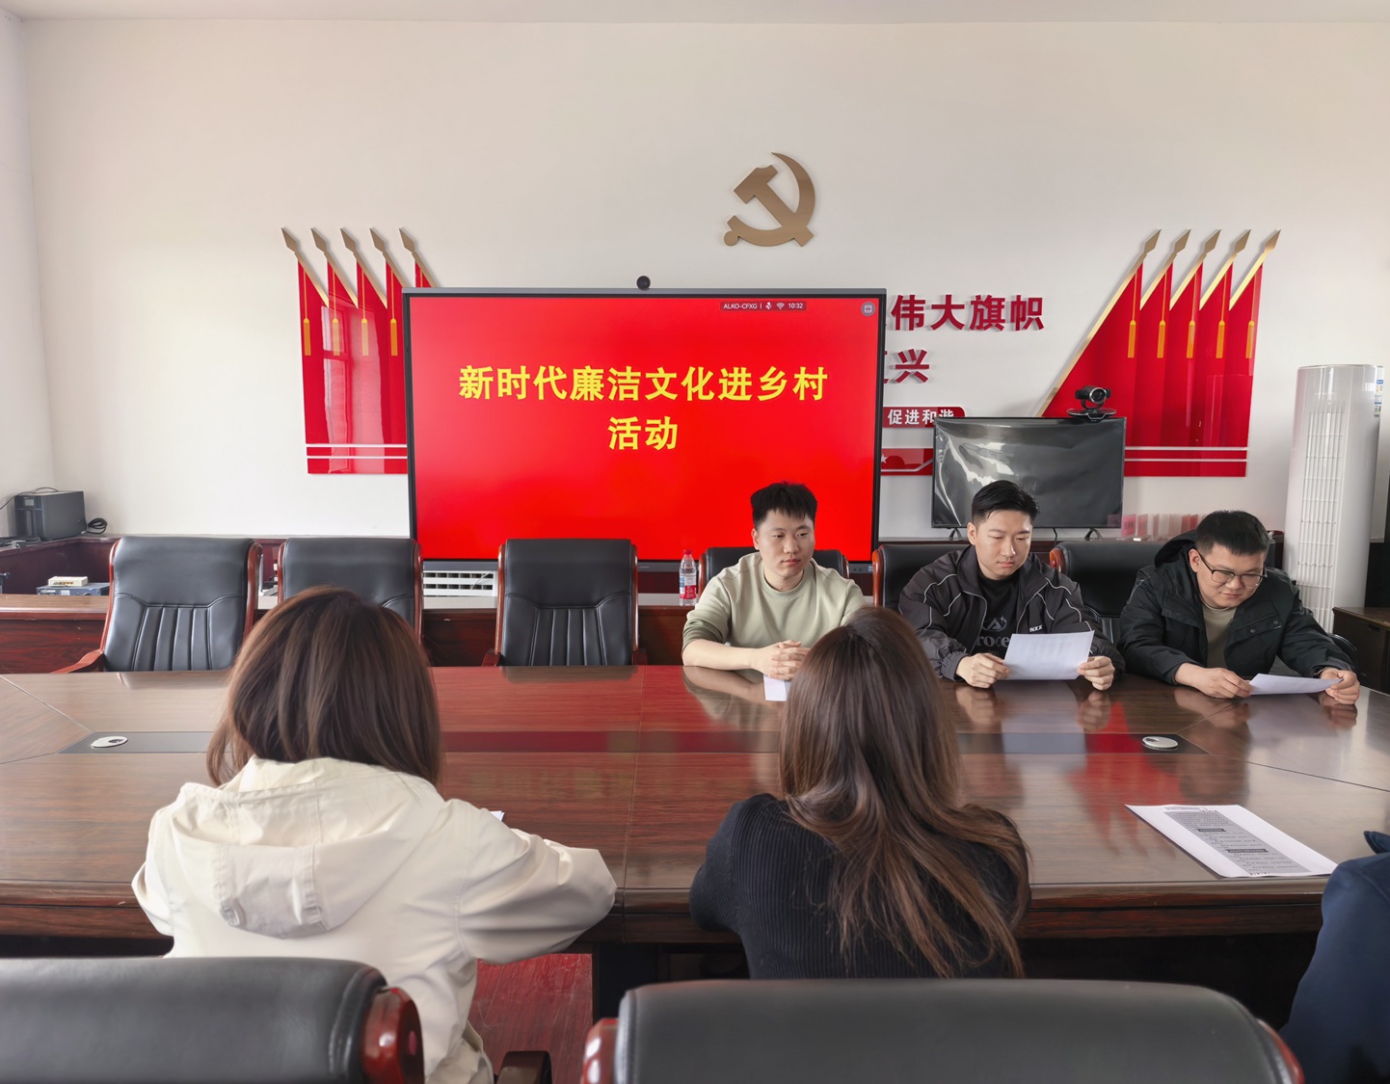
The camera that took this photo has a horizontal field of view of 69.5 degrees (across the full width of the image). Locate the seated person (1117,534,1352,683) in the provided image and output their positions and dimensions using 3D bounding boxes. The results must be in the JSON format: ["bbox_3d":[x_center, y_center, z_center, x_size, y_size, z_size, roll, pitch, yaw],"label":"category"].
[{"bbox_3d":[1.486,0.499,2.996,0.620,1.230,0.800,0,6,0],"label":"seated person"}]

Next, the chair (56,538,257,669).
[{"bbox_3d":[-1.904,0.530,3.530,0.630,1.040,0.680,0,6,0],"label":"chair"}]

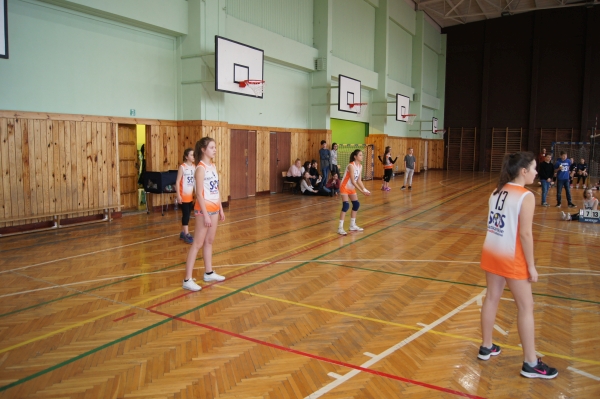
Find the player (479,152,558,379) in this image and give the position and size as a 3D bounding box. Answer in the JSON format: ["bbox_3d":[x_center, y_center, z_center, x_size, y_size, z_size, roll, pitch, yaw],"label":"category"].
[{"bbox_3d":[1.555,0.445,3.200,0.360,1.560,0.450,-4,8,-32],"label":"player"}]

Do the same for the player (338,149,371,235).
[{"bbox_3d":[1.021,-0.142,8.497,0.520,1.570,0.450,4,7,30],"label":"player"}]

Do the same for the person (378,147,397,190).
[{"bbox_3d":[3.391,-1.195,17.326,0.500,1.670,0.600,-2,7,-15],"label":"person"}]

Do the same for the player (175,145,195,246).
[{"bbox_3d":[-1.913,-0.059,7.580,0.290,1.570,0.400,4,8,34],"label":"player"}]

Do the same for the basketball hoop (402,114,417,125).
[{"bbox_3d":[5.215,-3.792,21.313,0.620,0.420,0.460,4,7,31],"label":"basketball hoop"}]

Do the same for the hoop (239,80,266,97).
[{"bbox_3d":[-1.126,-2.619,10.656,0.620,0.420,0.460,4,7,31],"label":"hoop"}]

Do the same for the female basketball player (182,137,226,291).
[{"bbox_3d":[-1.085,0.153,5.106,0.360,1.700,0.450,2,7,19],"label":"female basketball player"}]

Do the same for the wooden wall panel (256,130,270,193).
[{"bbox_3d":[-1.244,-1.295,15.328,0.070,2.050,0.800,4,7,31],"label":"wooden wall panel"}]

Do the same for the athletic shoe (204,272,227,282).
[{"bbox_3d":[-1.009,0.926,5.351,0.250,0.110,0.095,0,6,2],"label":"athletic shoe"}]

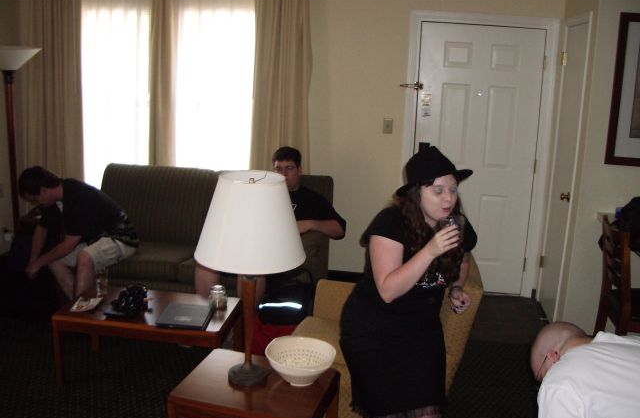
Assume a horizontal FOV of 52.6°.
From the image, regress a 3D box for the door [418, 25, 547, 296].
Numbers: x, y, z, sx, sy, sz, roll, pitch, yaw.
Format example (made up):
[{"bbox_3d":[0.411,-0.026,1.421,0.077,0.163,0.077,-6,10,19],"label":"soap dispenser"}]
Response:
[{"bbox_3d":[1.159,-0.349,4.904,0.915,2.032,0.050,4,12,6],"label":"door"}]

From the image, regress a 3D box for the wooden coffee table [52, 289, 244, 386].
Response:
[{"bbox_3d":[-0.903,0.710,3.479,0.881,0.389,0.494,3,12,5],"label":"wooden coffee table"}]

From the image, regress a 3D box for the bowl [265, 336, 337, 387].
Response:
[{"bbox_3d":[-0.072,0.596,2.446,0.265,0.125,0.265,2,12,-1],"label":"bowl"}]

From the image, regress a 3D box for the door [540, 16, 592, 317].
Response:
[{"bbox_3d":[1.654,-0.214,4.384,0.050,2.030,0.620,4,12,6],"label":"door"}]

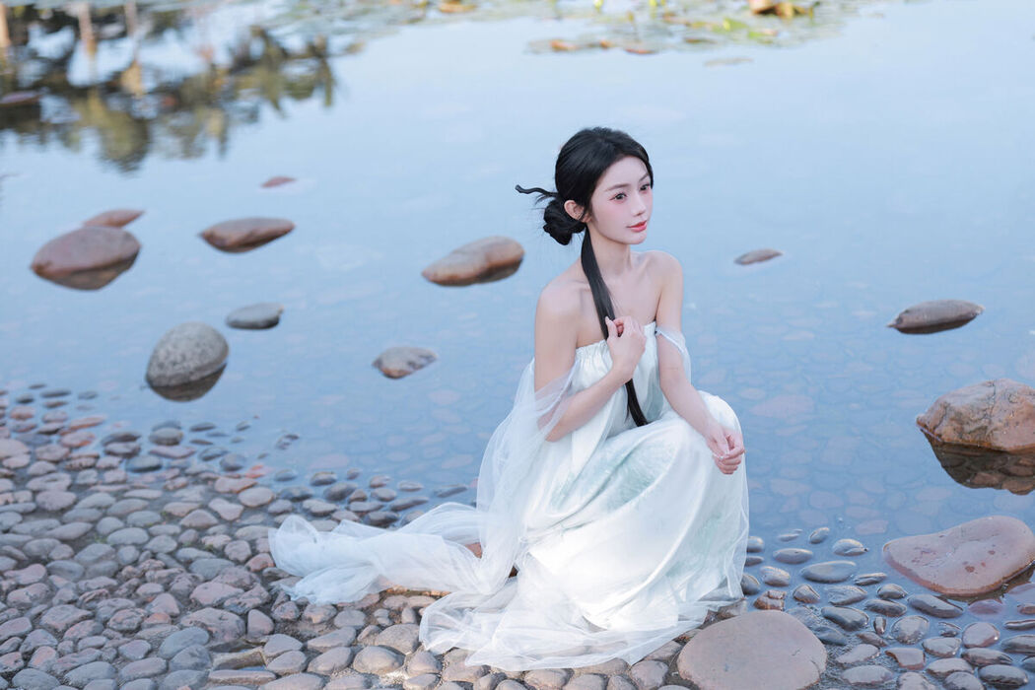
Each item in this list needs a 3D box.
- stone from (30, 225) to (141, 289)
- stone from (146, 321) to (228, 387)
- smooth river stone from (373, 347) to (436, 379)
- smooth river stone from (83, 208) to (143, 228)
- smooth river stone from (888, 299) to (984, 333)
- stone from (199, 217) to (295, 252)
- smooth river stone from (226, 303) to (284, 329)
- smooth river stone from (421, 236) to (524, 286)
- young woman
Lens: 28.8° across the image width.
[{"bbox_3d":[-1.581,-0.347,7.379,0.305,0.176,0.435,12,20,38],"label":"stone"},{"bbox_3d":[-0.980,0.033,5.974,0.221,0.194,0.276,7,17,25],"label":"stone"},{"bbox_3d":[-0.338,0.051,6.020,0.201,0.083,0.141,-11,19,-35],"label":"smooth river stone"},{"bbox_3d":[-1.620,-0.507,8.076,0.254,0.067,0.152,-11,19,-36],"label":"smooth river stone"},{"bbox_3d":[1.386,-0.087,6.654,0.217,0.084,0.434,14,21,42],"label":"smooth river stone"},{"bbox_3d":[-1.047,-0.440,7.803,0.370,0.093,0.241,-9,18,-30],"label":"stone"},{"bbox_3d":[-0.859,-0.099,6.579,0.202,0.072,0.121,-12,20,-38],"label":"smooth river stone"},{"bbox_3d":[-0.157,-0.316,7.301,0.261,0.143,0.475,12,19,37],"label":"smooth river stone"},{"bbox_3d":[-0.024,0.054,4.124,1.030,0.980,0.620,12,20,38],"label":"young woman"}]

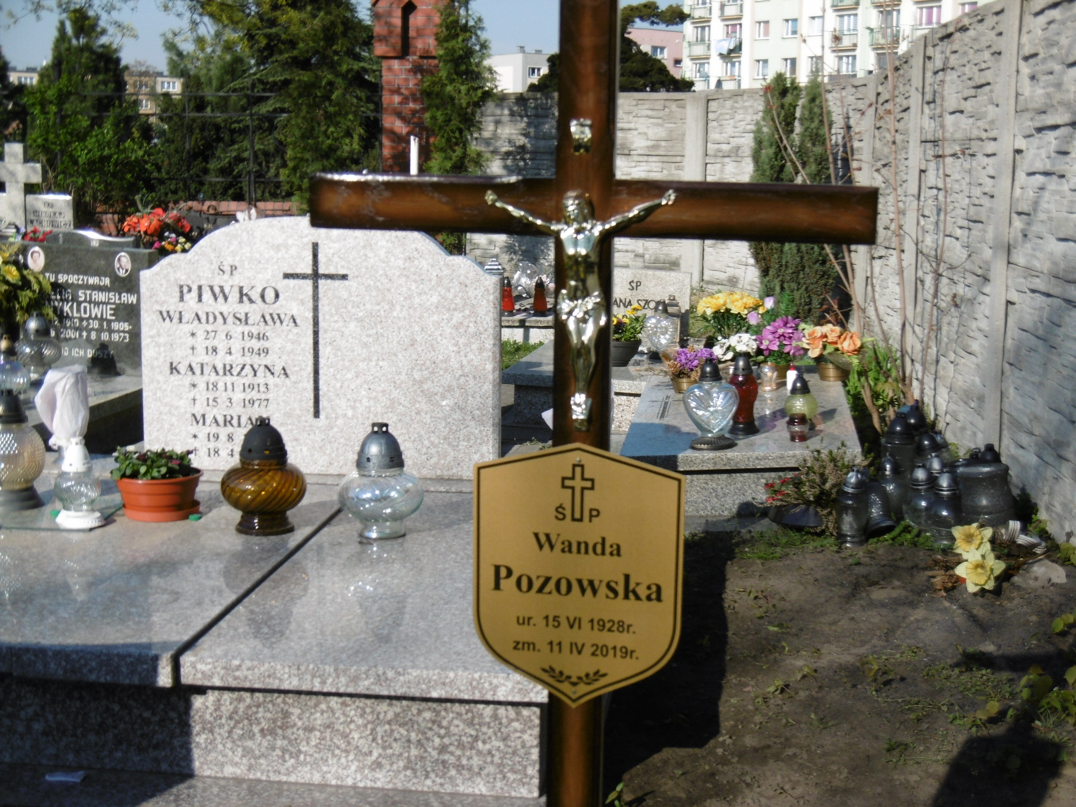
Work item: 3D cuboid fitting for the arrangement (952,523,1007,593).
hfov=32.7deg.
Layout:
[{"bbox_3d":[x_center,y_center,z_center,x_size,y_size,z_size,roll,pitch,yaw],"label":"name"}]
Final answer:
[{"bbox_3d":[1.223,0.411,5.071,0.150,0.170,0.150,1,8,0],"label":"arrangement"}]

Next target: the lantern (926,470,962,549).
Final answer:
[{"bbox_3d":[1.205,0.307,5.404,0.104,0.215,0.104,2,9,13],"label":"lantern"}]

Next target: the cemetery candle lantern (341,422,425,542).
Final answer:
[{"bbox_3d":[-0.317,0.154,3.724,0.172,0.227,0.172,0,8,-5],"label":"cemetery candle lantern"}]

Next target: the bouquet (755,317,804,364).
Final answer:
[{"bbox_3d":[1.023,-0.268,7.739,0.213,0.209,0.200,1,8,7],"label":"bouquet"}]

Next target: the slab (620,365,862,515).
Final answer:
[{"bbox_3d":[0.793,0.120,7.109,0.816,0.266,1.781,1,8,7],"label":"slab"}]

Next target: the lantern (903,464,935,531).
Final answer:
[{"bbox_3d":[1.174,0.285,5.605,0.105,0.202,0.105,2,9,12],"label":"lantern"}]

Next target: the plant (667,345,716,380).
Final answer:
[{"bbox_3d":[0.569,-0.151,6.800,0.175,0.130,0.160,1,8,0],"label":"plant"}]

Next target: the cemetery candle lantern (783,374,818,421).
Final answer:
[{"bbox_3d":[0.856,-0.012,5.938,0.106,0.165,0.106,2,8,8],"label":"cemetery candle lantern"}]

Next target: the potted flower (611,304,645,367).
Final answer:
[{"bbox_3d":[0.322,-0.290,7.850,0.260,0.250,0.250,1,8,0],"label":"potted flower"}]

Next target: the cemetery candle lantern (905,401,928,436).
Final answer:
[{"bbox_3d":[1.329,0.138,6.450,0.110,0.280,0.110,1,8,0],"label":"cemetery candle lantern"}]

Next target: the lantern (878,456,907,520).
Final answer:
[{"bbox_3d":[1.166,0.263,5.984,0.100,0.215,0.100,1,8,0],"label":"lantern"}]

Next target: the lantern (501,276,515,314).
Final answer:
[{"bbox_3d":[-0.179,-0.653,11.034,0.086,0.215,0.086,0,8,-1],"label":"lantern"}]

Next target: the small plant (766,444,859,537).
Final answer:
[{"bbox_3d":[0.835,0.255,5.601,0.277,0.259,0.222,2,8,9],"label":"small plant"}]

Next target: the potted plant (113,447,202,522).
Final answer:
[{"bbox_3d":[-0.985,0.201,4.741,0.230,0.175,0.225,1,8,0],"label":"potted plant"}]

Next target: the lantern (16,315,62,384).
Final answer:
[{"bbox_3d":[-1.811,-0.202,6.633,0.164,0.239,0.164,-2,9,-15],"label":"lantern"}]

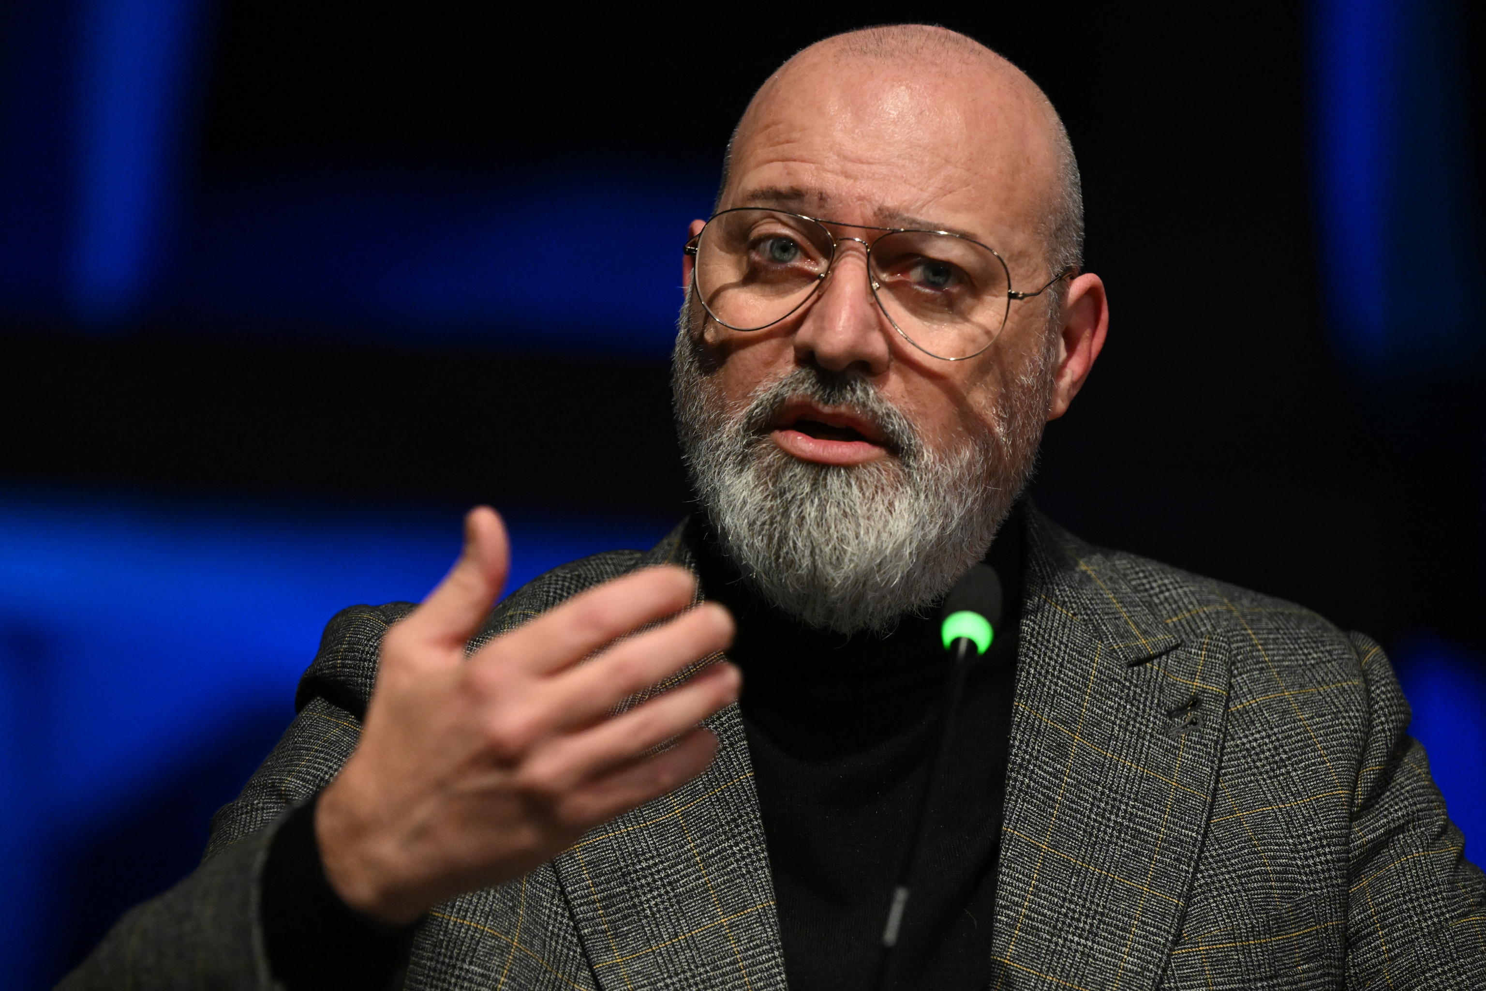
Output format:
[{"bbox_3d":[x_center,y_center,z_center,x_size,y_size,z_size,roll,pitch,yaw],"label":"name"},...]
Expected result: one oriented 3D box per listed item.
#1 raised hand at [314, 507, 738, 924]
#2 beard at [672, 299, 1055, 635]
[{"bbox_3d":[-0.088,0.072,2.850,0.180,0.120,0.080,-31,7,16],"label":"raised hand"},{"bbox_3d":[0.048,-0.011,3.100,0.150,0.134,0.115,7,3,10],"label":"beard"}]

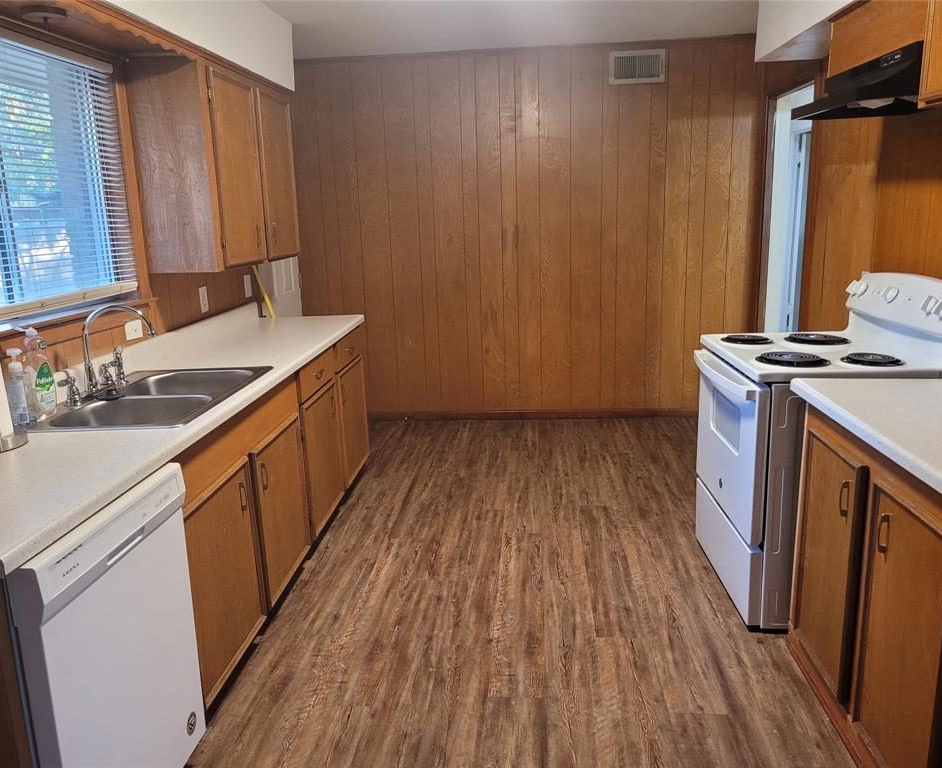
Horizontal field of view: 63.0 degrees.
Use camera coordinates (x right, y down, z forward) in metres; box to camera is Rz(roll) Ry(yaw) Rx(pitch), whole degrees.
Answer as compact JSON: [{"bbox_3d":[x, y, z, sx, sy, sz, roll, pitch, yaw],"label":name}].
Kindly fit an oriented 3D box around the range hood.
[{"bbox_3d":[1.446,-1.017,2.612,0.460,0.150,0.750,-1,13,5],"label":"range hood"}]

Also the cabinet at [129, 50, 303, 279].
[{"bbox_3d":[-1.149,-0.991,3.628,0.325,0.826,1.077,-1,13,5],"label":"cabinet"}]

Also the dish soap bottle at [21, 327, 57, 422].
[{"bbox_3d":[-1.289,-0.032,2.283,0.057,0.264,0.085,-1,13,5],"label":"dish soap bottle"}]

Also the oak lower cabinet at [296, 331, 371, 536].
[{"bbox_3d":[-0.959,0.187,3.906,0.610,0.823,1.220,-1,13,5],"label":"oak lower cabinet"}]

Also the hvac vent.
[{"bbox_3d":[1.063,-2.025,4.912,0.353,0.201,0.025,-1,13,5],"label":"hvac vent"}]

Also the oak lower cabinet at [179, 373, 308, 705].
[{"bbox_3d":[-1.049,0.459,2.736,0.610,0.823,1.170,-1,13,5],"label":"oak lower cabinet"}]

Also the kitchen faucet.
[{"bbox_3d":[-1.184,-0.123,2.611,0.265,0.288,0.170,-1,13,5],"label":"kitchen faucet"}]

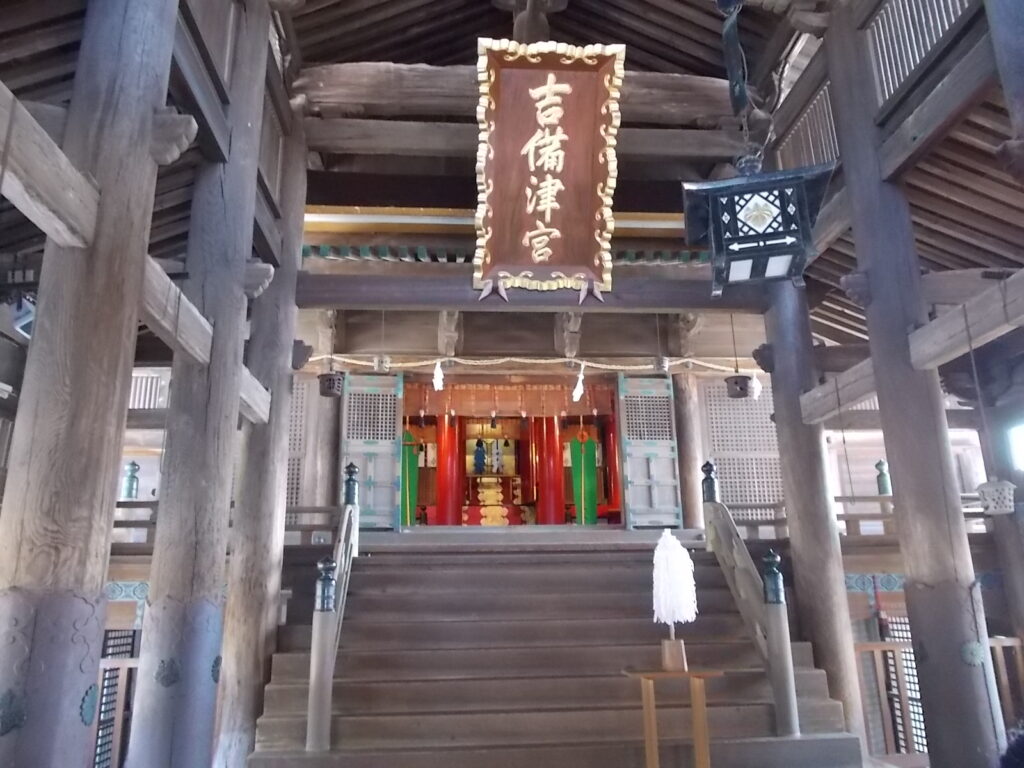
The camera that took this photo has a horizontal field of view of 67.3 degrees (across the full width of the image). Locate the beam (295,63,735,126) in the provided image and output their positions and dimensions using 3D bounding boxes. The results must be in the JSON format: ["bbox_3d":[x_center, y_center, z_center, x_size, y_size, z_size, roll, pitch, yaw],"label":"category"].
[{"bbox_3d":[0.242,-3.328,8.839,5.400,0.500,0.460,0,-15,-5],"label":"beam"}]

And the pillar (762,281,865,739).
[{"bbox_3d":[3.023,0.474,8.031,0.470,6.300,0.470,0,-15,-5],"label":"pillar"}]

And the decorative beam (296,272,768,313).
[{"bbox_3d":[0.266,-0.965,8.193,5.050,0.340,0.200,0,-15,-5],"label":"decorative beam"}]

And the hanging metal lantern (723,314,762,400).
[{"bbox_3d":[2.346,-0.291,8.025,0.310,0.915,0.280,0,-15,-5],"label":"hanging metal lantern"}]

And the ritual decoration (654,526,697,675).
[{"bbox_3d":[1.151,1.529,5.502,0.310,0.986,0.280,0,-15,-5],"label":"ritual decoration"}]

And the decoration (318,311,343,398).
[{"bbox_3d":[-1.834,-0.288,7.831,0.250,0.900,0.250,0,-15,-5],"label":"decoration"}]

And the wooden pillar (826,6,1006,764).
[{"bbox_3d":[3.111,-0.253,6.116,0.470,6.565,0.470,0,-15,-5],"label":"wooden pillar"}]

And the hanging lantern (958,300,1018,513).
[{"bbox_3d":[2.864,0.131,4.701,0.205,1.291,0.205,0,-16,-4],"label":"hanging lantern"}]

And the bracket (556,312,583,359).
[{"bbox_3d":[0.841,-0.732,10.899,0.320,0.745,0.480,0,-15,-5],"label":"bracket"}]

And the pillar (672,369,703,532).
[{"bbox_3d":[2.664,0.922,11.363,0.430,2.450,0.430,0,-15,-5],"label":"pillar"}]

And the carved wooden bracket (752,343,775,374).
[{"bbox_3d":[2.692,-0.275,8.188,0.240,0.310,0.200,0,-15,-5],"label":"carved wooden bracket"}]

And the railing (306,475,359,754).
[{"bbox_3d":[-1.575,1.847,7.003,0.220,2.509,1.547,0,-15,-5],"label":"railing"}]

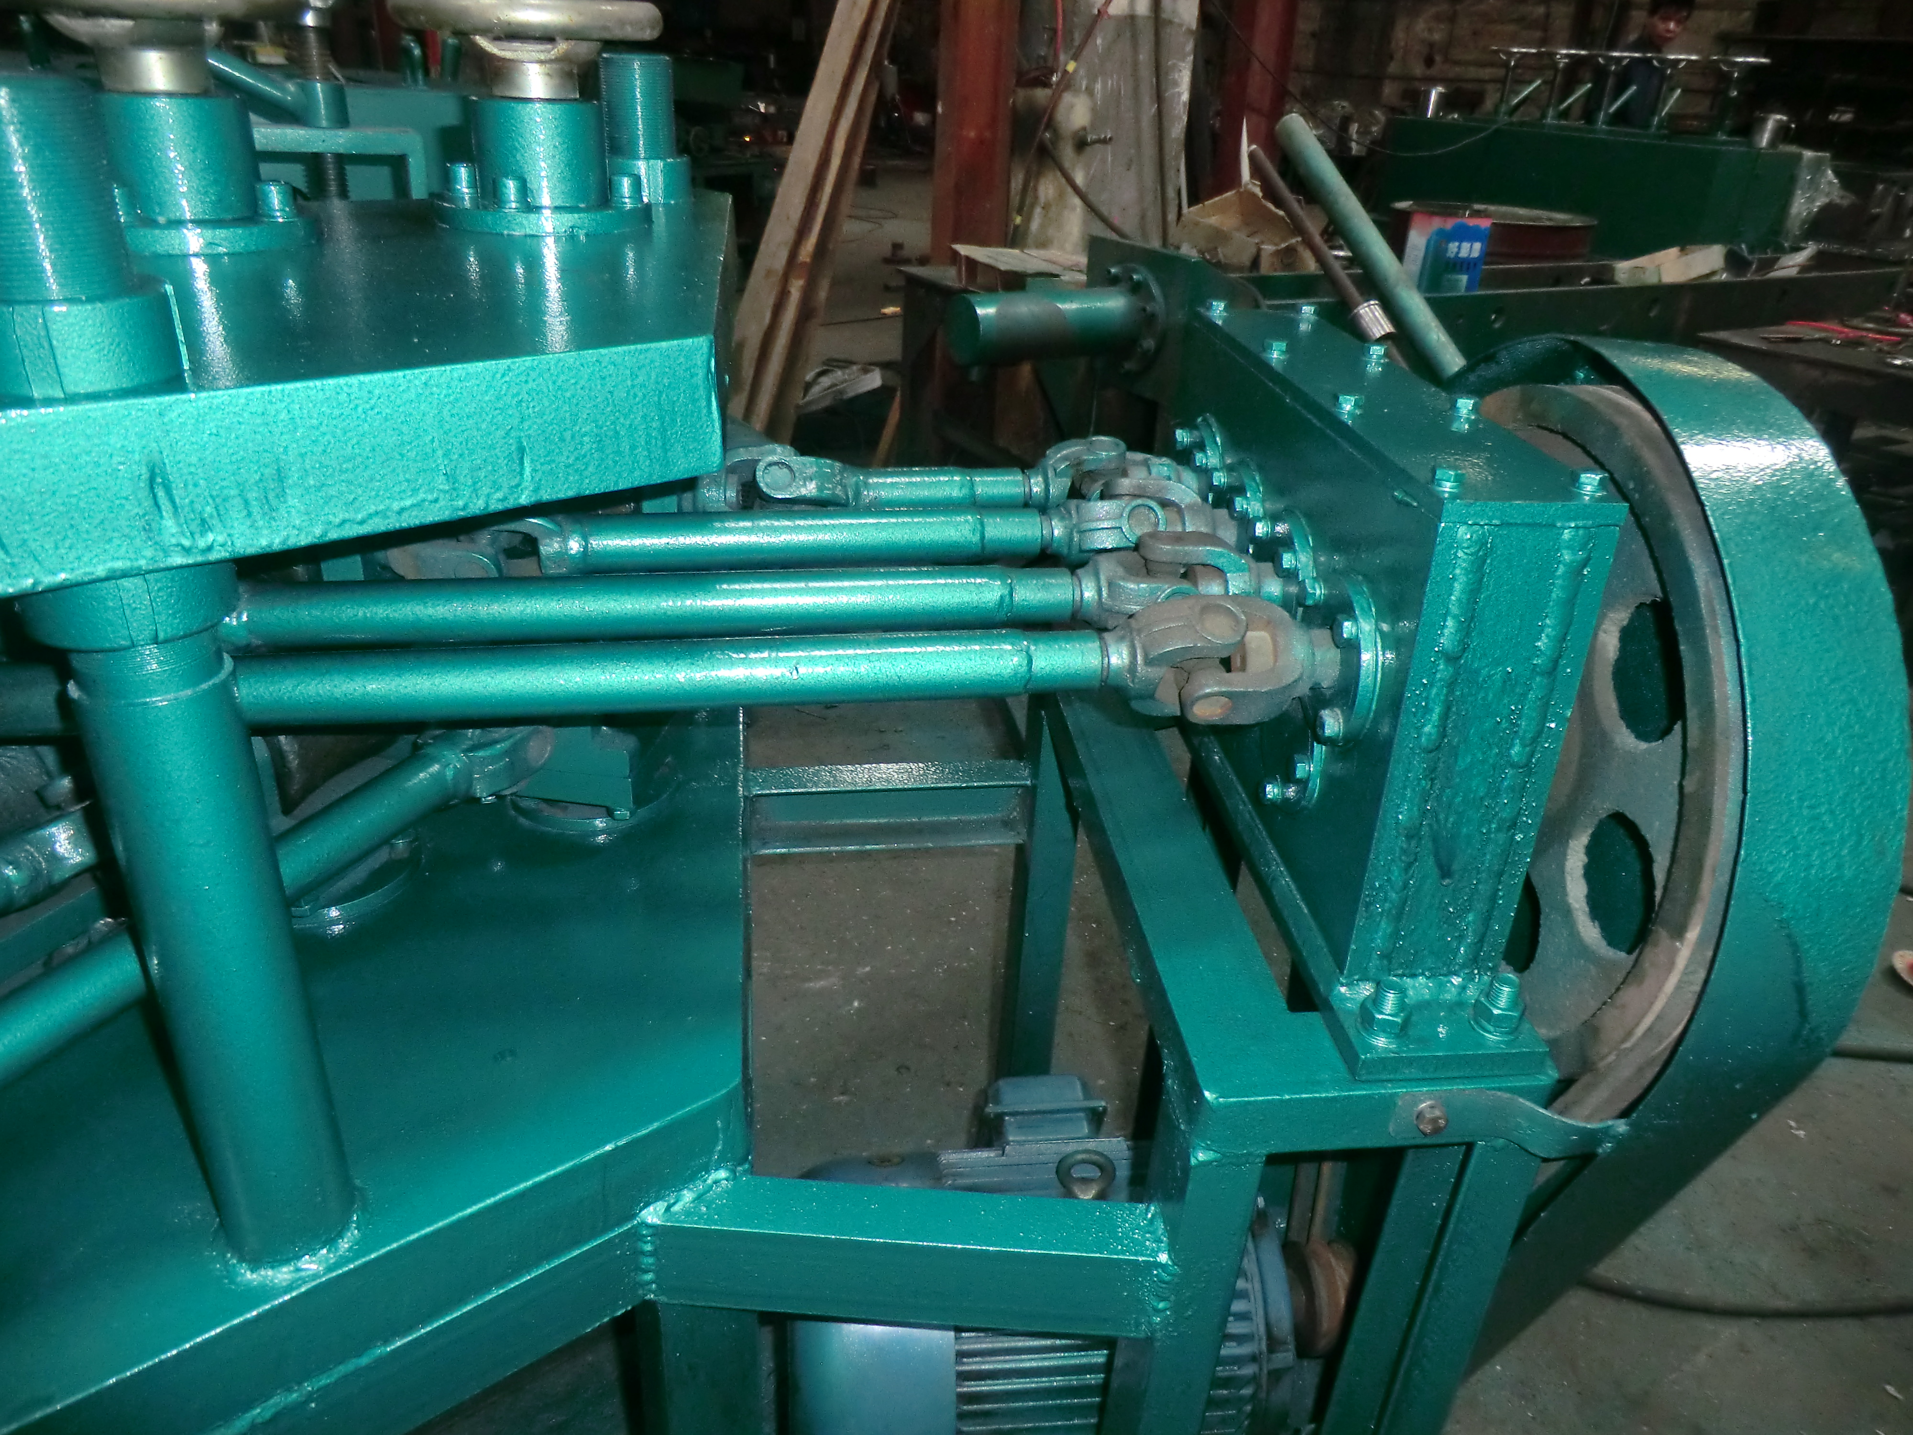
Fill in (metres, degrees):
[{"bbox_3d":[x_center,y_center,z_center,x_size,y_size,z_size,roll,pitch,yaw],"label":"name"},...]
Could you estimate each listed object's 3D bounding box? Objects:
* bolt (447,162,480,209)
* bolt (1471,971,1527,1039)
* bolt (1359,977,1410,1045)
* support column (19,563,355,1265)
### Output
[{"bbox_3d":[-0.315,-0.339,0.841,0.017,0.019,0.017,0,28,-6],"label":"bolt"},{"bbox_3d":[0.305,0.158,0.738,0.028,0.030,0.028,0,28,-6],"label":"bolt"},{"bbox_3d":[0.238,0.159,0.730,0.028,0.030,0.028,0,28,-6],"label":"bolt"},{"bbox_3d":[-0.333,0.090,0.598,0.072,0.362,0.072,-17,33,-33],"label":"support column"}]

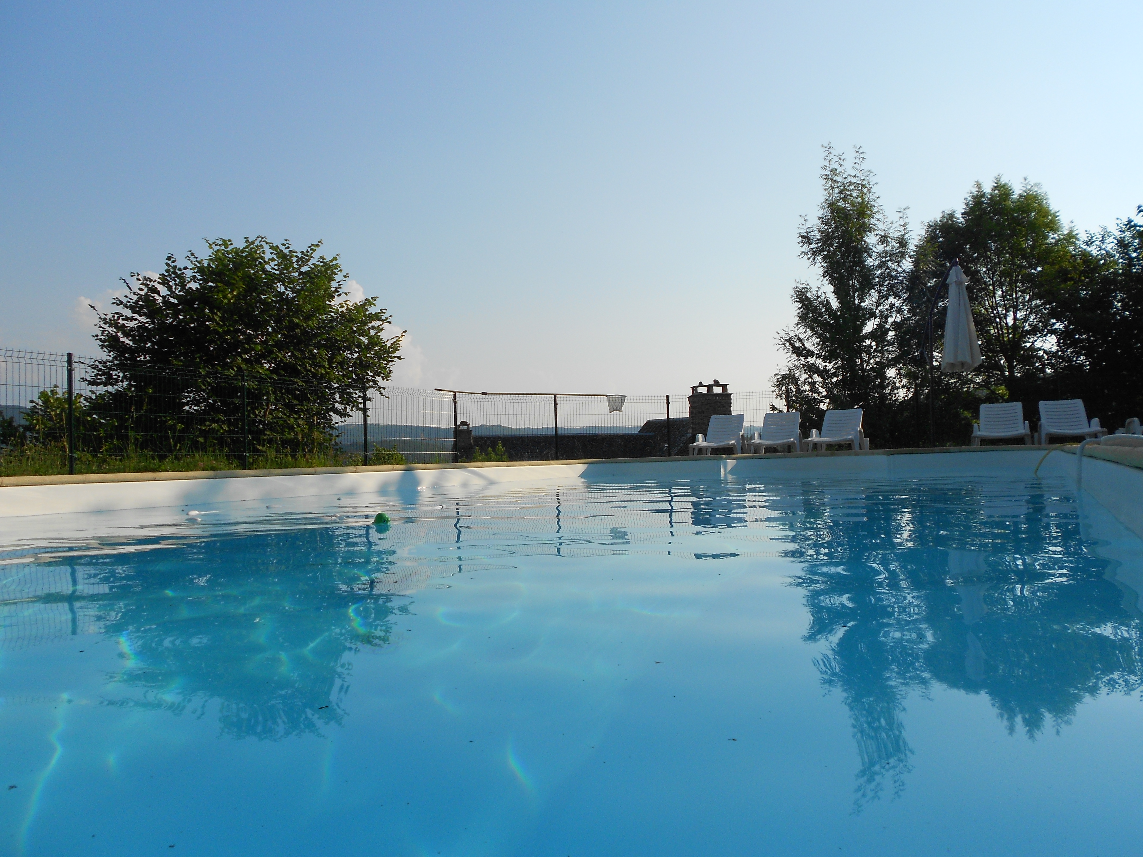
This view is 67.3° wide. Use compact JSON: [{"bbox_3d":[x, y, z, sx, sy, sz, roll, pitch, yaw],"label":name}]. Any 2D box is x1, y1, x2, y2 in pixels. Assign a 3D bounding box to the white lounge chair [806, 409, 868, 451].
[{"bbox_3d":[3.760,0.073,12.180,0.700,0.760,1.700,-3,-2,24],"label":"white lounge chair"}]

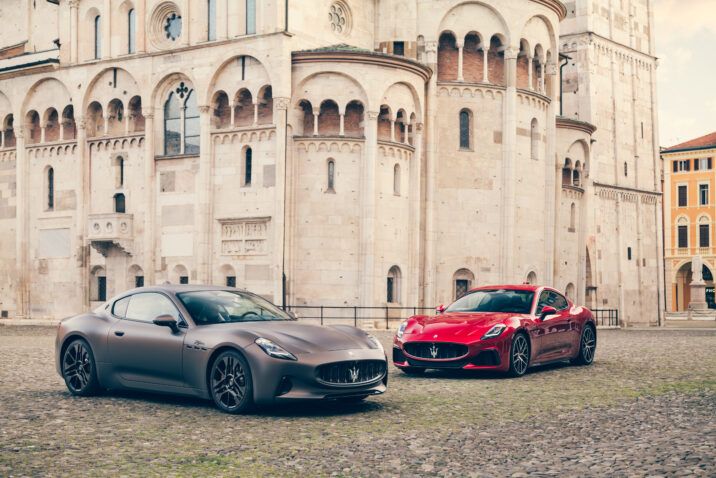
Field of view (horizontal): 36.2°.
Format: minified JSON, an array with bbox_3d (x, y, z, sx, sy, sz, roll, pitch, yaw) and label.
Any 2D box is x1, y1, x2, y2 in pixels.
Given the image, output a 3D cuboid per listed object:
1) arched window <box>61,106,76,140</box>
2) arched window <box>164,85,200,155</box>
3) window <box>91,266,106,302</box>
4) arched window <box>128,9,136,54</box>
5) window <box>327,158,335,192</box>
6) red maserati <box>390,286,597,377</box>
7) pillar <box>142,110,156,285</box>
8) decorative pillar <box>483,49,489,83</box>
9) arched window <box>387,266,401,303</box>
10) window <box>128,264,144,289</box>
[{"bbox_3d":[-11.974,-4.798,45.261,0.900,1.400,0.300,-2,-3,32],"label":"arched window"},{"bbox_3d":[-6.562,-4.476,40.982,1.680,2.637,0.300,-2,-3,34],"label":"arched window"},{"bbox_3d":[-10.405,1.824,43.877,0.850,1.420,0.280,-2,-3,32],"label":"window"},{"bbox_3d":[-8.939,-8.276,43.435,0.460,1.780,0.220,-2,-3,32],"label":"arched window"},{"bbox_3d":[-0.946,-2.184,37.634,0.300,1.173,0.250,0,-2,-4],"label":"window"},{"bbox_3d":[2.354,1.427,17.694,1.980,1.353,4.950,-1,-3,31],"label":"red maserati"},{"bbox_3d":[-8.037,-0.944,42.181,0.520,7.900,0.320,-2,-3,32],"label":"pillar"},{"bbox_3d":[5.299,-7.199,45.406,0.270,1.450,0.270,0,-3,0],"label":"decorative pillar"},{"bbox_3d":[1.273,1.607,38.667,0.280,1.271,0.650,-2,-3,40],"label":"arched window"},{"bbox_3d":[-8.477,1.612,41.857,0.700,1.250,0.280,-2,-3,34],"label":"window"}]

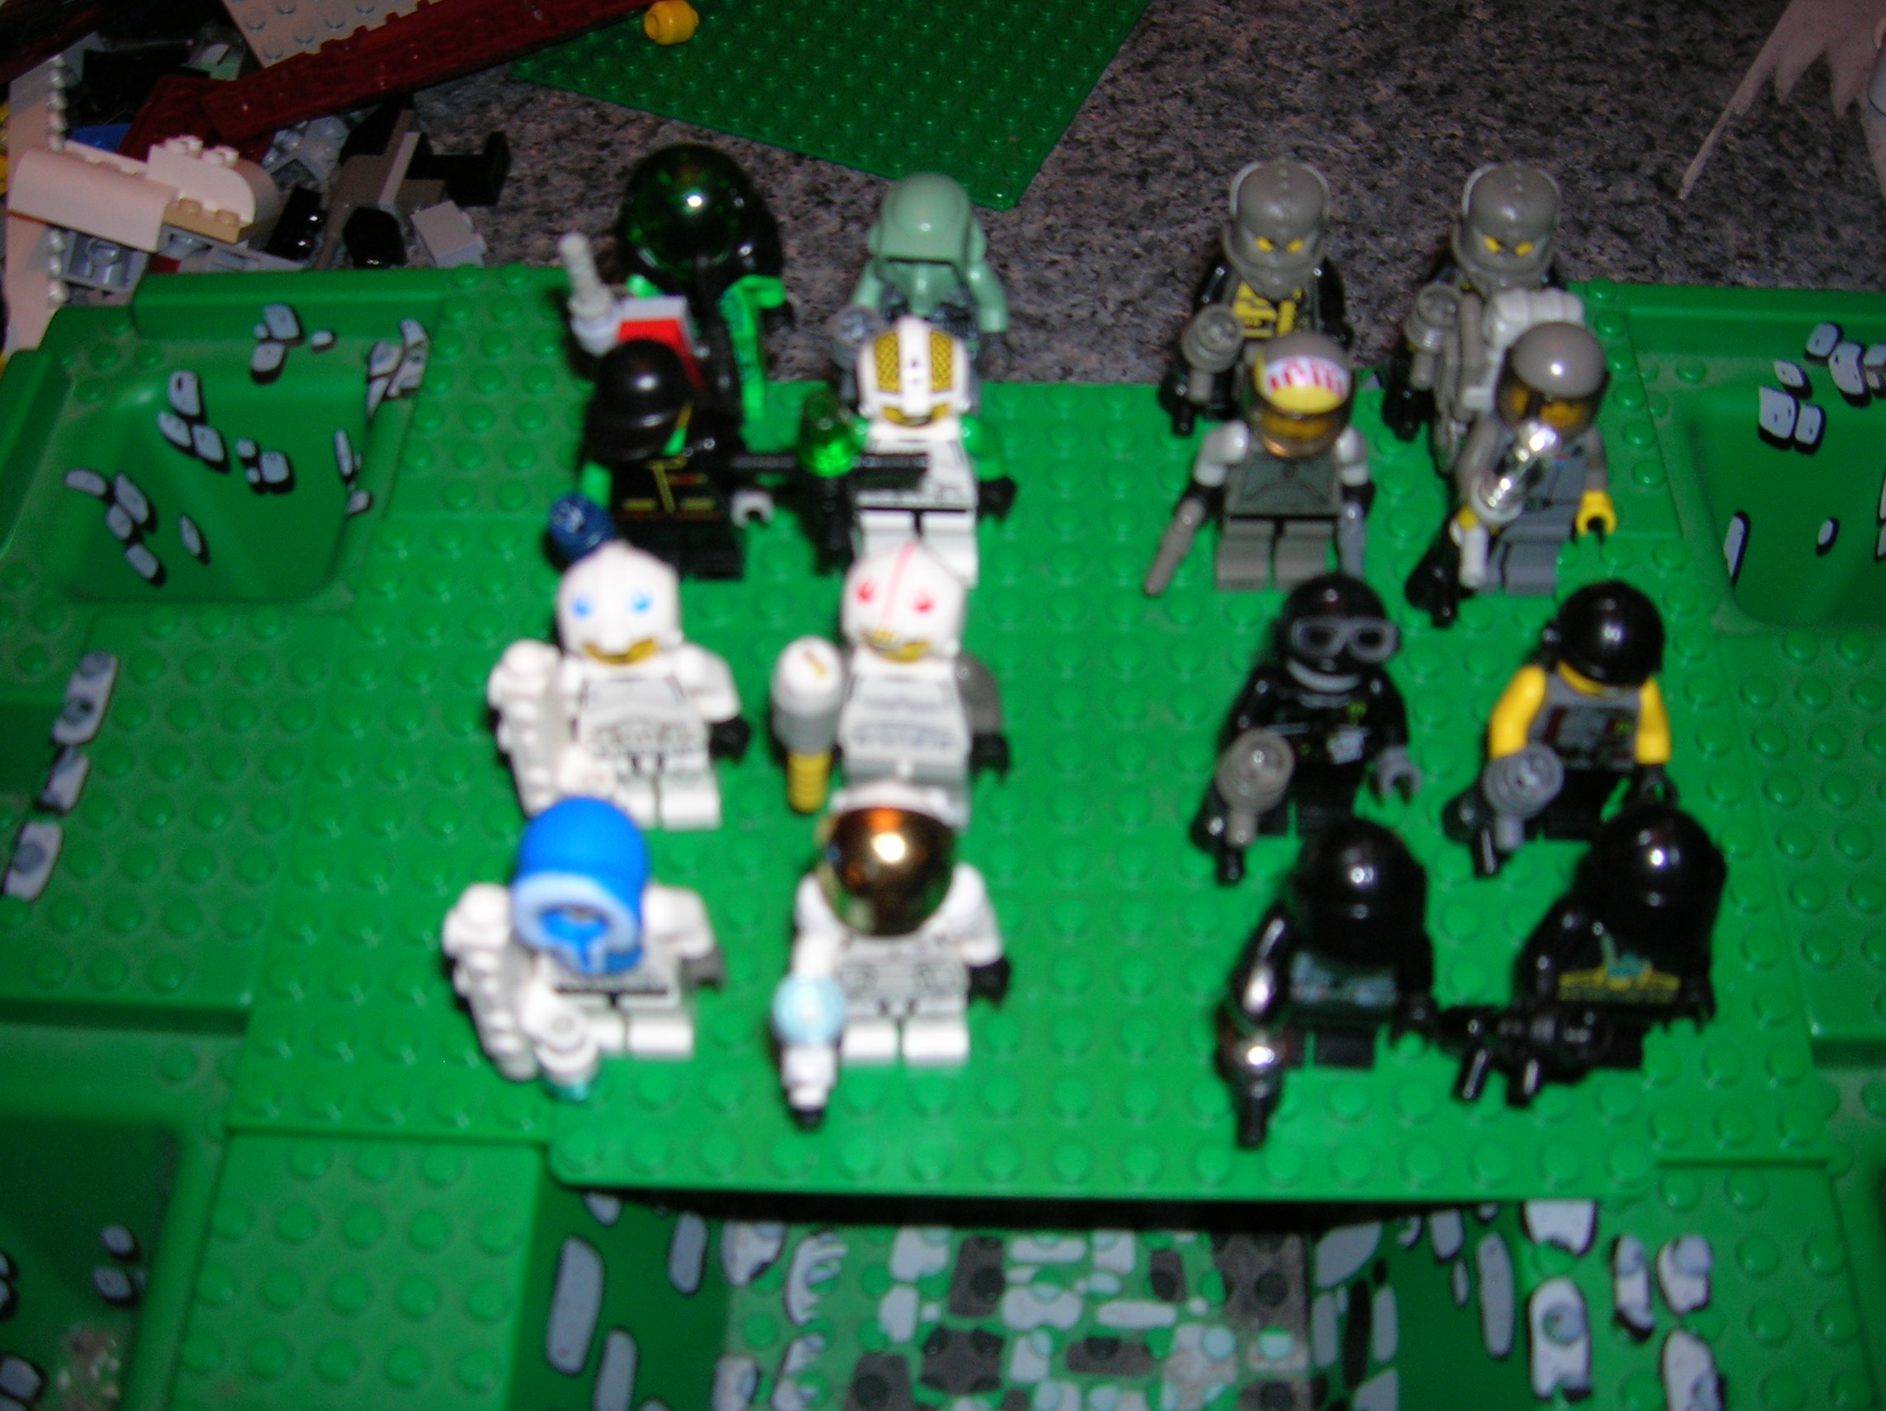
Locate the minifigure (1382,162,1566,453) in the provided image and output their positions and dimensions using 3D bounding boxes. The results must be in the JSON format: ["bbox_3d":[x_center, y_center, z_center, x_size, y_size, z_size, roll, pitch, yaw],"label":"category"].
[{"bbox_3d":[0.075,-0.053,0.255,0.028,0.043,0.023,0,55,3],"label":"minifigure"}]

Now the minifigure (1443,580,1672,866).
[{"bbox_3d":[0.073,0.005,0.215,0.028,0.043,0.022,0,55,3],"label":"minifigure"}]

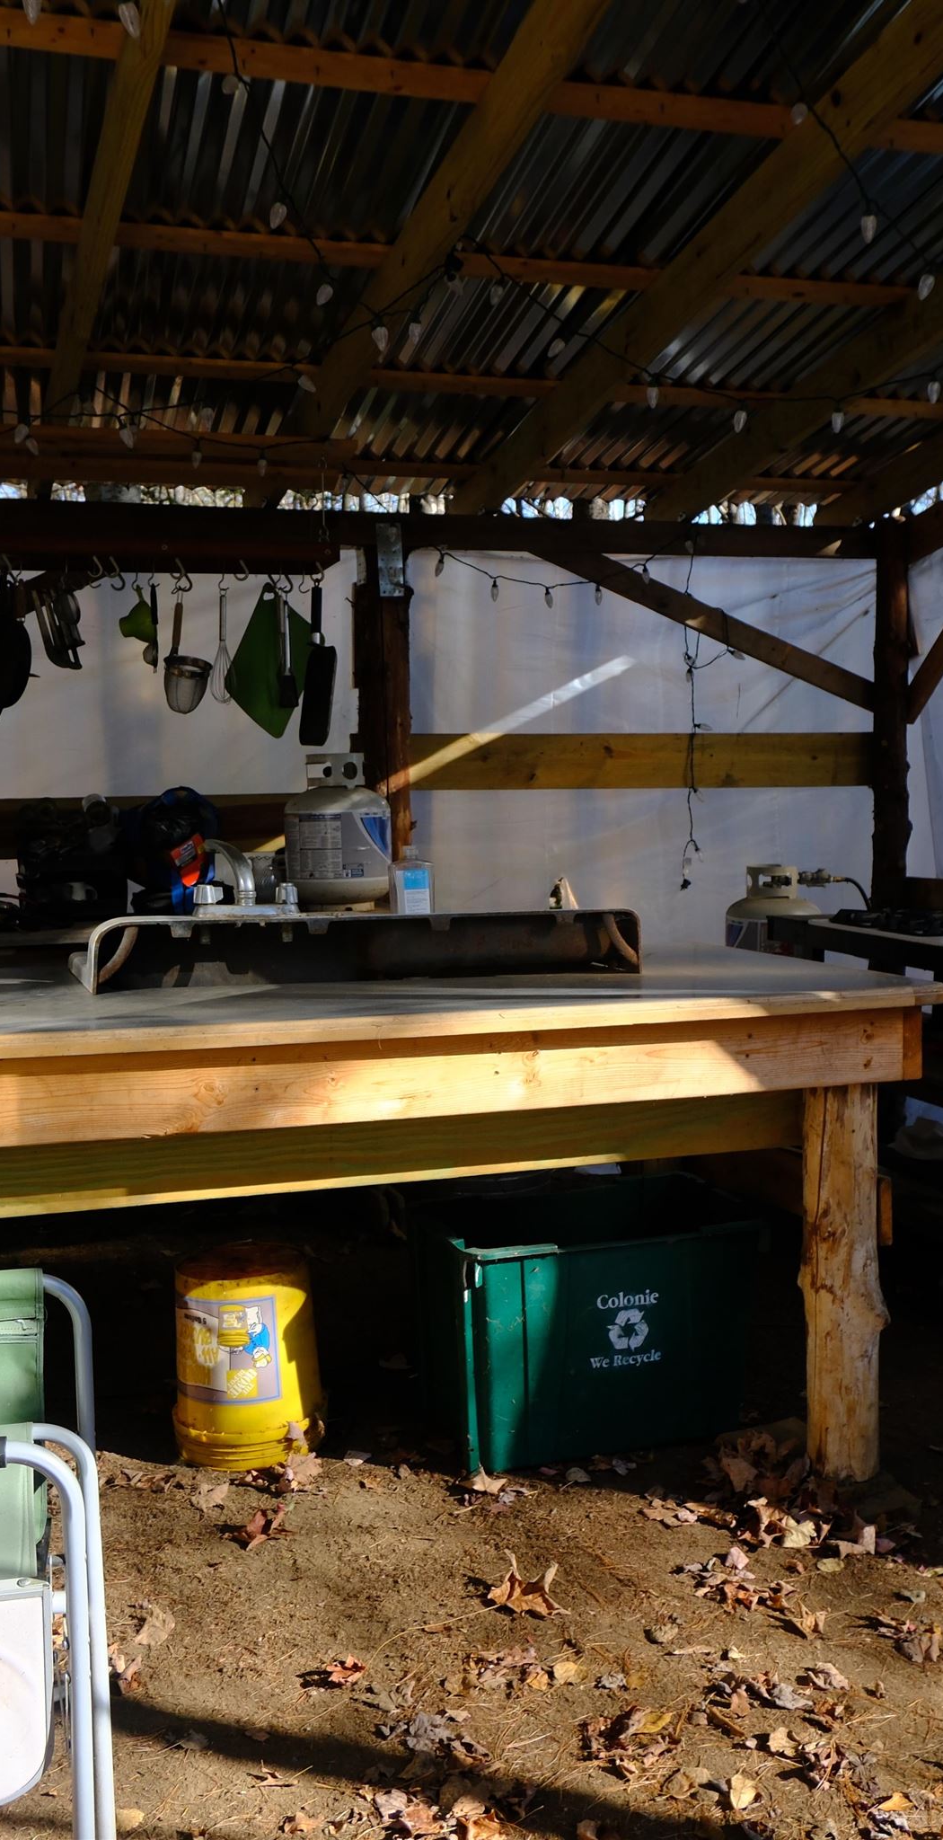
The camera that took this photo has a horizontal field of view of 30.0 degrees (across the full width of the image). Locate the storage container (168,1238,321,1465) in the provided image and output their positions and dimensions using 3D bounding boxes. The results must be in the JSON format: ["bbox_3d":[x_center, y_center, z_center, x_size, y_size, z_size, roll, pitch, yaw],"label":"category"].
[{"bbox_3d":[-0.424,0.858,3.513,0.305,0.370,0.305,-1,4,0],"label":"storage container"}]

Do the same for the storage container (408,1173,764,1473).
[{"bbox_3d":[0.236,0.816,3.604,0.610,0.435,0.430,-2,4,-18],"label":"storage container"}]

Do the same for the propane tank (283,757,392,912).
[{"bbox_3d":[-0.387,-0.255,5.150,0.311,0.457,0.311,-1,4,0],"label":"propane tank"}]

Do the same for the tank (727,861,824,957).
[{"bbox_3d":[0.992,0.049,5.750,0.310,0.457,0.310,-1,4,0],"label":"tank"}]

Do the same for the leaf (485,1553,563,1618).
[{"bbox_3d":[0.084,1.063,2.818,0.120,0.055,0.100,-1,4,0],"label":"leaf"}]

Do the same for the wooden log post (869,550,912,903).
[{"bbox_3d":[1.458,-0.239,6.138,0.130,2.139,0.130,-2,4,-18],"label":"wooden log post"}]

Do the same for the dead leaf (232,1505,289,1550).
[{"bbox_3d":[-0.373,1.058,3.089,0.100,0.040,0.080,-1,4,0],"label":"dead leaf"}]

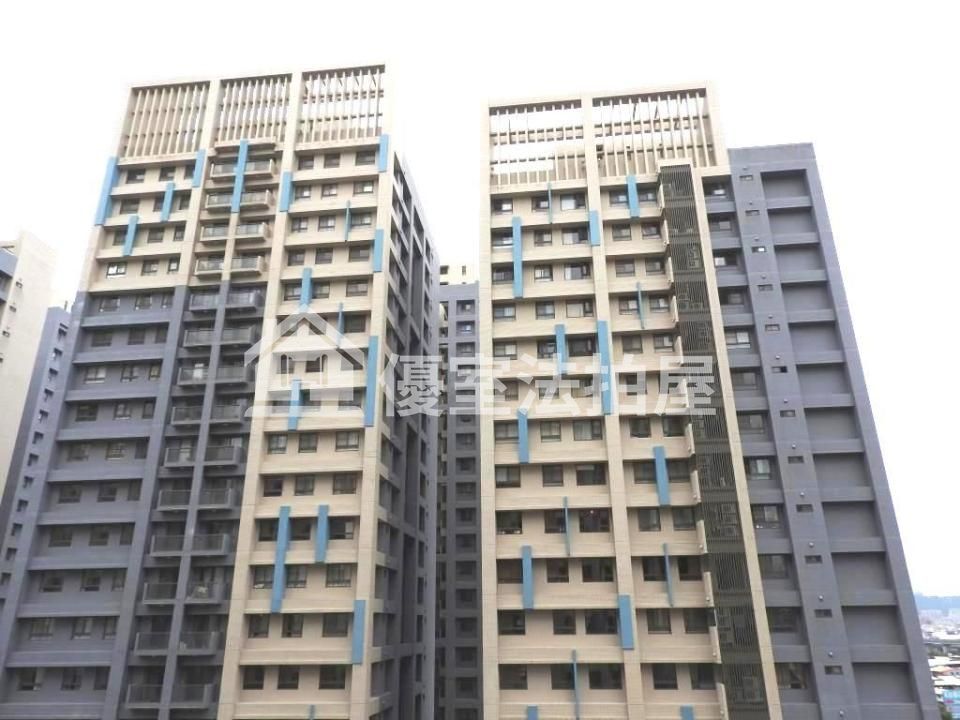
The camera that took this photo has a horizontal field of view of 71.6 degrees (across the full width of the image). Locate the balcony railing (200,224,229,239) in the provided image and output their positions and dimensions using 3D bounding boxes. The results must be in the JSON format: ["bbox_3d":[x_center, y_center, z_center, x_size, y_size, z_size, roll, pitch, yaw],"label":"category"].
[{"bbox_3d":[-22.626,-10.892,57.082,2.430,1.290,0.150,-3,-21,6],"label":"balcony railing"}]

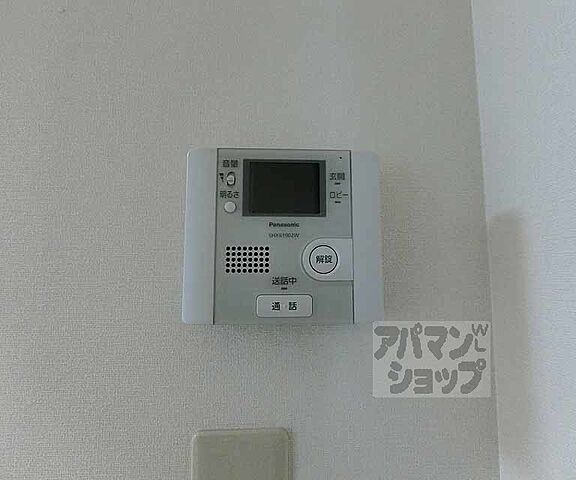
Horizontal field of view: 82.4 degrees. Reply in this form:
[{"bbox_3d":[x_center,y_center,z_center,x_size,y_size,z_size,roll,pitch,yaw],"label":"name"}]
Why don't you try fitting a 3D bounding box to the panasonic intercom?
[{"bbox_3d":[-0.003,-0.003,0.259,0.148,0.131,0.026,0,-6,-3],"label":"panasonic intercom"}]

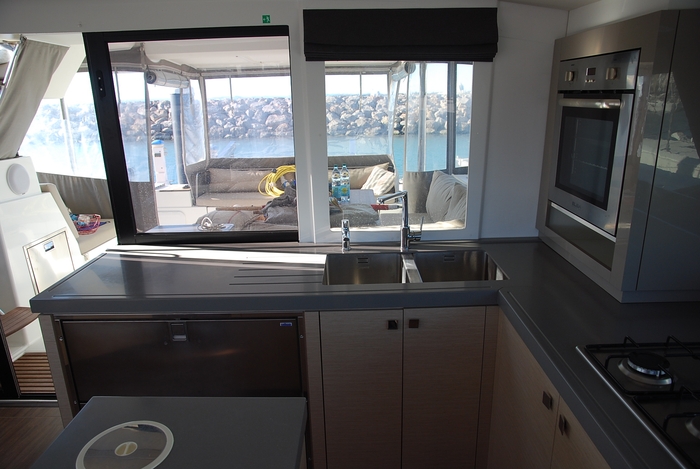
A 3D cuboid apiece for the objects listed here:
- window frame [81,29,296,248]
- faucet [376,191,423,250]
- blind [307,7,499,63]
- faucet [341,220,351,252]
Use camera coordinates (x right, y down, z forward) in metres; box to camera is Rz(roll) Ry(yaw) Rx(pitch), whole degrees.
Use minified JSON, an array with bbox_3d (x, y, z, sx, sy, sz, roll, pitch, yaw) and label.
[{"bbox_3d":[-0.734,-0.443,2.269,0.925,1.005,0.060,-1,16,0],"label":"window frame"},{"bbox_3d":[0.223,-0.042,2.138,0.250,0.290,0.085,-16,22,-42],"label":"faucet"},{"bbox_3d":[0.225,-0.893,2.100,0.858,0.214,0.060,-1,16,0],"label":"blind"},{"bbox_3d":[-0.024,0.014,2.219,0.045,0.150,0.110,-1,16,0],"label":"faucet"}]

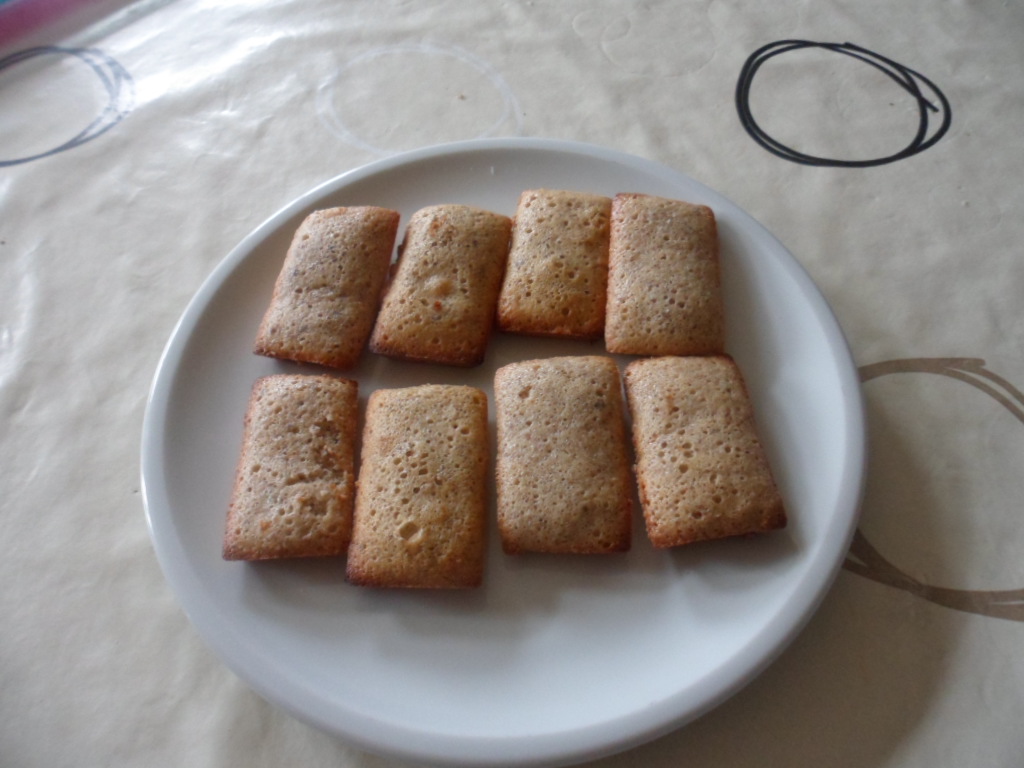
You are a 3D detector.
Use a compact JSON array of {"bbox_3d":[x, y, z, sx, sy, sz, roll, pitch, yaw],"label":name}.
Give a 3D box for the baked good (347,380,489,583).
[{"bbox_3d":[-0.034,0.038,0.289,0.047,0.016,0.079,0,59,0],"label":"baked good"}]

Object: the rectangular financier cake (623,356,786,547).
[{"bbox_3d":[0.071,0.024,0.297,0.047,0.016,0.078,-5,59,-3],"label":"rectangular financier cake"}]

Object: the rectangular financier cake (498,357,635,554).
[{"bbox_3d":[0.018,0.026,0.289,0.046,0.017,0.079,-2,59,1],"label":"rectangular financier cake"}]

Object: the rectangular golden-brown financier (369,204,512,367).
[{"bbox_3d":[-0.029,-0.043,0.333,0.046,0.017,0.081,6,60,6],"label":"rectangular golden-brown financier"}]

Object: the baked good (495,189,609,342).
[{"bbox_3d":[0.020,-0.052,0.336,0.044,0.017,0.079,4,59,5],"label":"baked good"}]

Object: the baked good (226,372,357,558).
[{"bbox_3d":[-0.080,0.031,0.291,0.044,0.017,0.075,-3,59,1],"label":"baked good"}]

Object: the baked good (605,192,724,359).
[{"bbox_3d":[0.065,-0.045,0.331,0.046,0.017,0.084,4,59,5],"label":"baked good"}]

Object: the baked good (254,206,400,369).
[{"bbox_3d":[-0.080,-0.043,0.337,0.044,0.016,0.082,6,59,3],"label":"baked good"}]

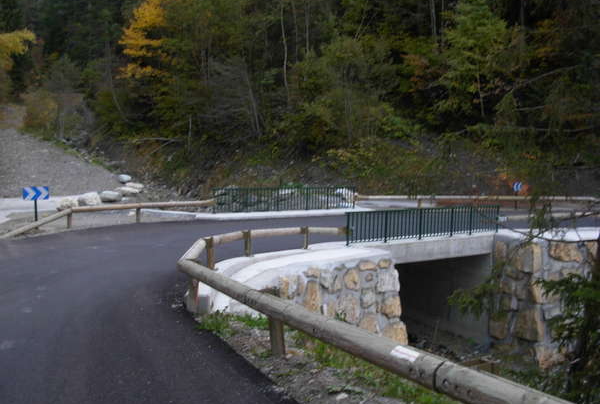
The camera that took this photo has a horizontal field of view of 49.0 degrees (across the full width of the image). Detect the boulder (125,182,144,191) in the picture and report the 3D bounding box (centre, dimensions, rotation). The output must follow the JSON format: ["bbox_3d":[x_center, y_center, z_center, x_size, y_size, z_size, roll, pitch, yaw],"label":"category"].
[{"bbox_3d":[-10.427,-0.992,41.500,1.220,0.560,1.000,0,2,0],"label":"boulder"}]

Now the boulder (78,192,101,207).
[{"bbox_3d":[-11.291,-0.135,35.500,1.270,0.800,1.050,0,2,0],"label":"boulder"}]

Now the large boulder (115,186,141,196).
[{"bbox_3d":[-10.329,-0.675,39.500,1.500,0.580,1.100,0,2,0],"label":"large boulder"}]

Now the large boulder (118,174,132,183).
[{"bbox_3d":[-11.640,-1.570,44.000,0.900,0.600,0.800,0,2,0],"label":"large boulder"}]

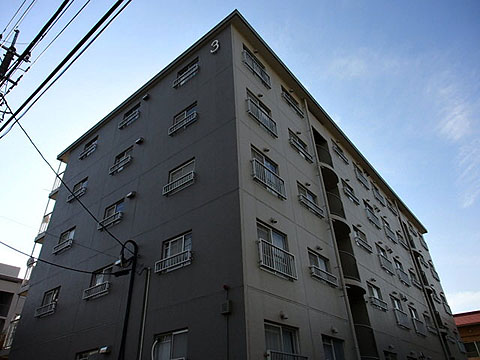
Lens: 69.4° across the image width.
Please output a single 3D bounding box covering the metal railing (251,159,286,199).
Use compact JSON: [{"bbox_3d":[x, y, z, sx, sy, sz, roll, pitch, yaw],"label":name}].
[{"bbox_3d":[0.980,0.005,11.318,0.151,0.717,1.774,-26,-40,30],"label":"metal railing"}]

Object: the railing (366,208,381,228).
[{"bbox_3d":[7.527,2.243,19.476,0.150,0.720,1.780,-26,-41,30],"label":"railing"}]

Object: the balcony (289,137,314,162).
[{"bbox_3d":[2.579,-1.204,14.733,0.200,0.300,1.760,-26,-40,31],"label":"balcony"}]

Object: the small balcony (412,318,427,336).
[{"bbox_3d":[9.532,7.778,18.412,0.120,0.800,1.850,-26,-41,30],"label":"small balcony"}]

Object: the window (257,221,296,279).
[{"bbox_3d":[1.040,2.009,9.992,0.219,1.448,1.716,-26,-40,30],"label":"window"}]

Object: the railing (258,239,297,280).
[{"bbox_3d":[1.081,2.284,9.783,0.151,0.756,1.794,-26,-40,30],"label":"railing"}]

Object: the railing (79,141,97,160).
[{"bbox_3d":[-8.047,-1.471,18.272,1.431,0.378,0.135,-26,-41,30],"label":"railing"}]

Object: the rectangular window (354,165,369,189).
[{"bbox_3d":[7.486,-0.216,21.494,0.176,1.418,1.606,-26,-41,30],"label":"rectangular window"}]

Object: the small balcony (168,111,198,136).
[{"bbox_3d":[-2.170,-2.095,13.146,1.472,0.341,0.151,-26,-40,30],"label":"small balcony"}]

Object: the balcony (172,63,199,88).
[{"bbox_3d":[-2.260,-4.319,14.528,1.458,0.378,0.135,-26,-41,30],"label":"balcony"}]

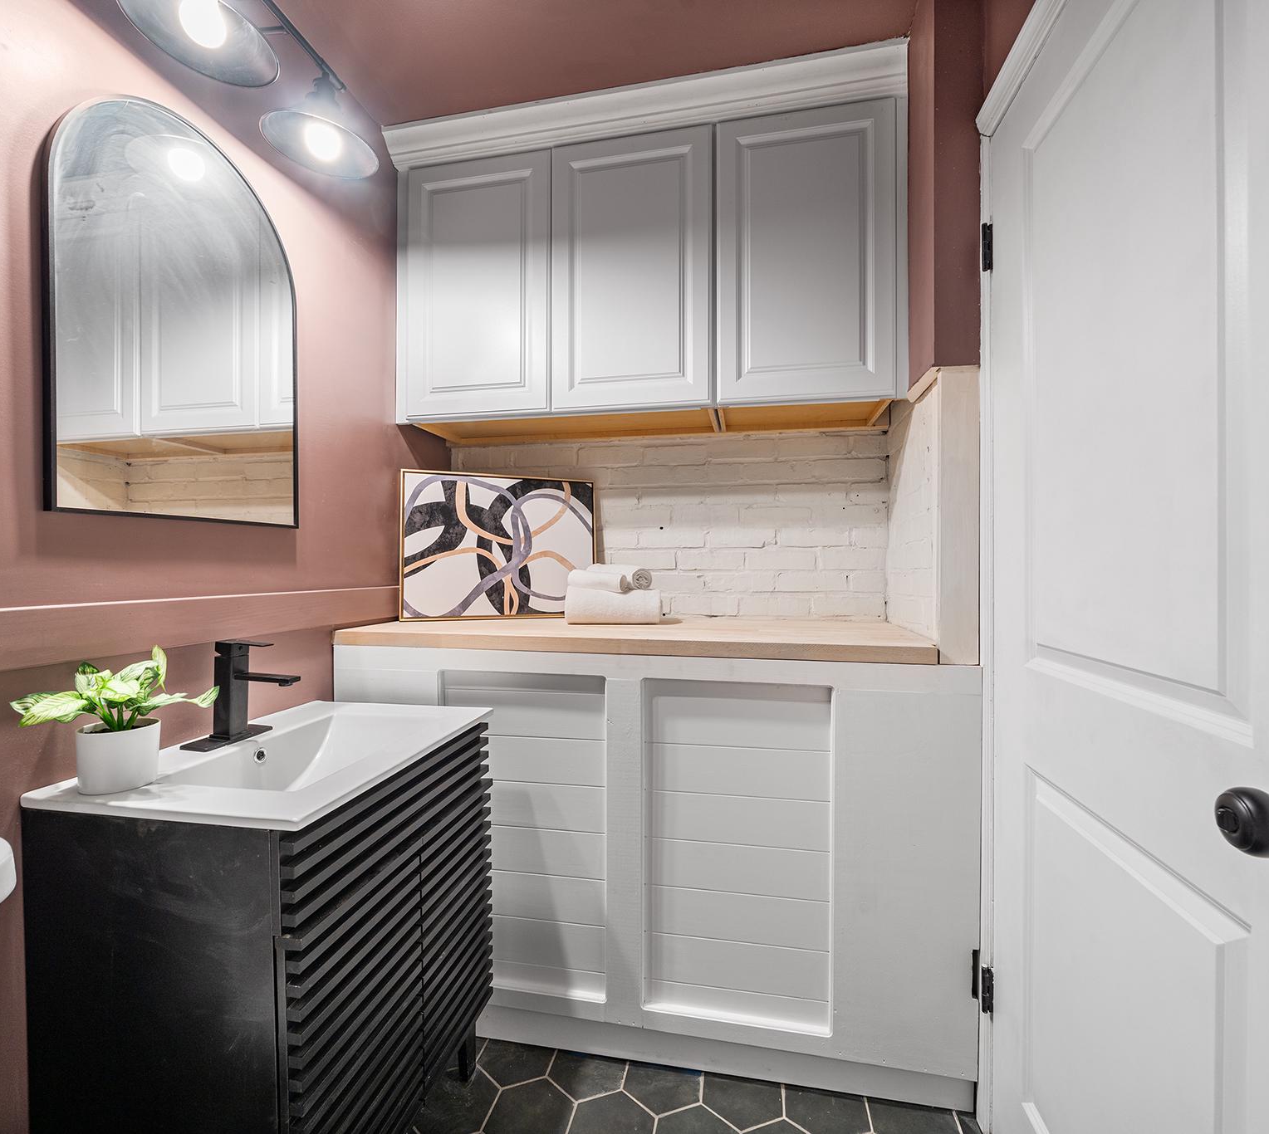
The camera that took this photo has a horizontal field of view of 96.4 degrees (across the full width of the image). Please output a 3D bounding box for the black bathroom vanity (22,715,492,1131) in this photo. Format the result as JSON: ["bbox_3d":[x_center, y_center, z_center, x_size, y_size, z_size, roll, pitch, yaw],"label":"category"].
[{"bbox_3d":[-0.613,0.744,1.072,0.453,0.827,0.593,0,0,10],"label":"black bathroom vanity"}]

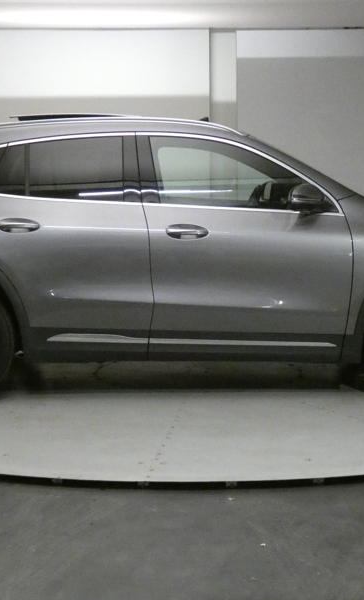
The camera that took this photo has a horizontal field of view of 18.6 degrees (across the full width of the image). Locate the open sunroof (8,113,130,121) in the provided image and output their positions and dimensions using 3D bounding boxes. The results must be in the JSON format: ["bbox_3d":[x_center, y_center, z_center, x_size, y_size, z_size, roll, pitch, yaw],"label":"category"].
[{"bbox_3d":[-0.677,-1.119,6.898,0.750,0.060,0.900,0,7,0],"label":"open sunroof"}]

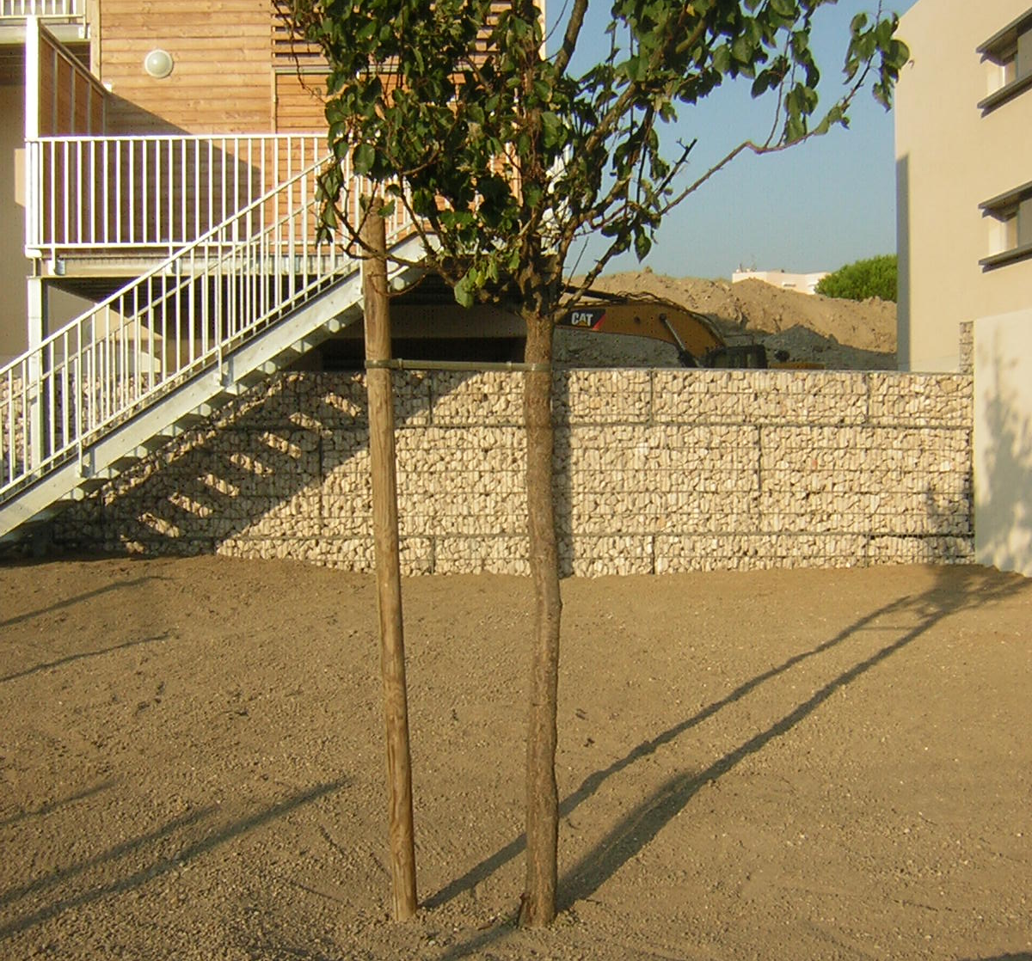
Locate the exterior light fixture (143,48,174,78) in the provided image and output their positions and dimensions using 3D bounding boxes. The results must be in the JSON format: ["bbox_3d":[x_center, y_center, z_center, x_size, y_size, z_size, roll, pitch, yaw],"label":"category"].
[{"bbox_3d":[-3.743,-4.378,15.000,0.300,0.300,0.120,0,2,-2],"label":"exterior light fixture"}]

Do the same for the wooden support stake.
[{"bbox_3d":[-0.390,0.253,4.450,0.074,2.239,0.074,-2,2,-2],"label":"wooden support stake"}]

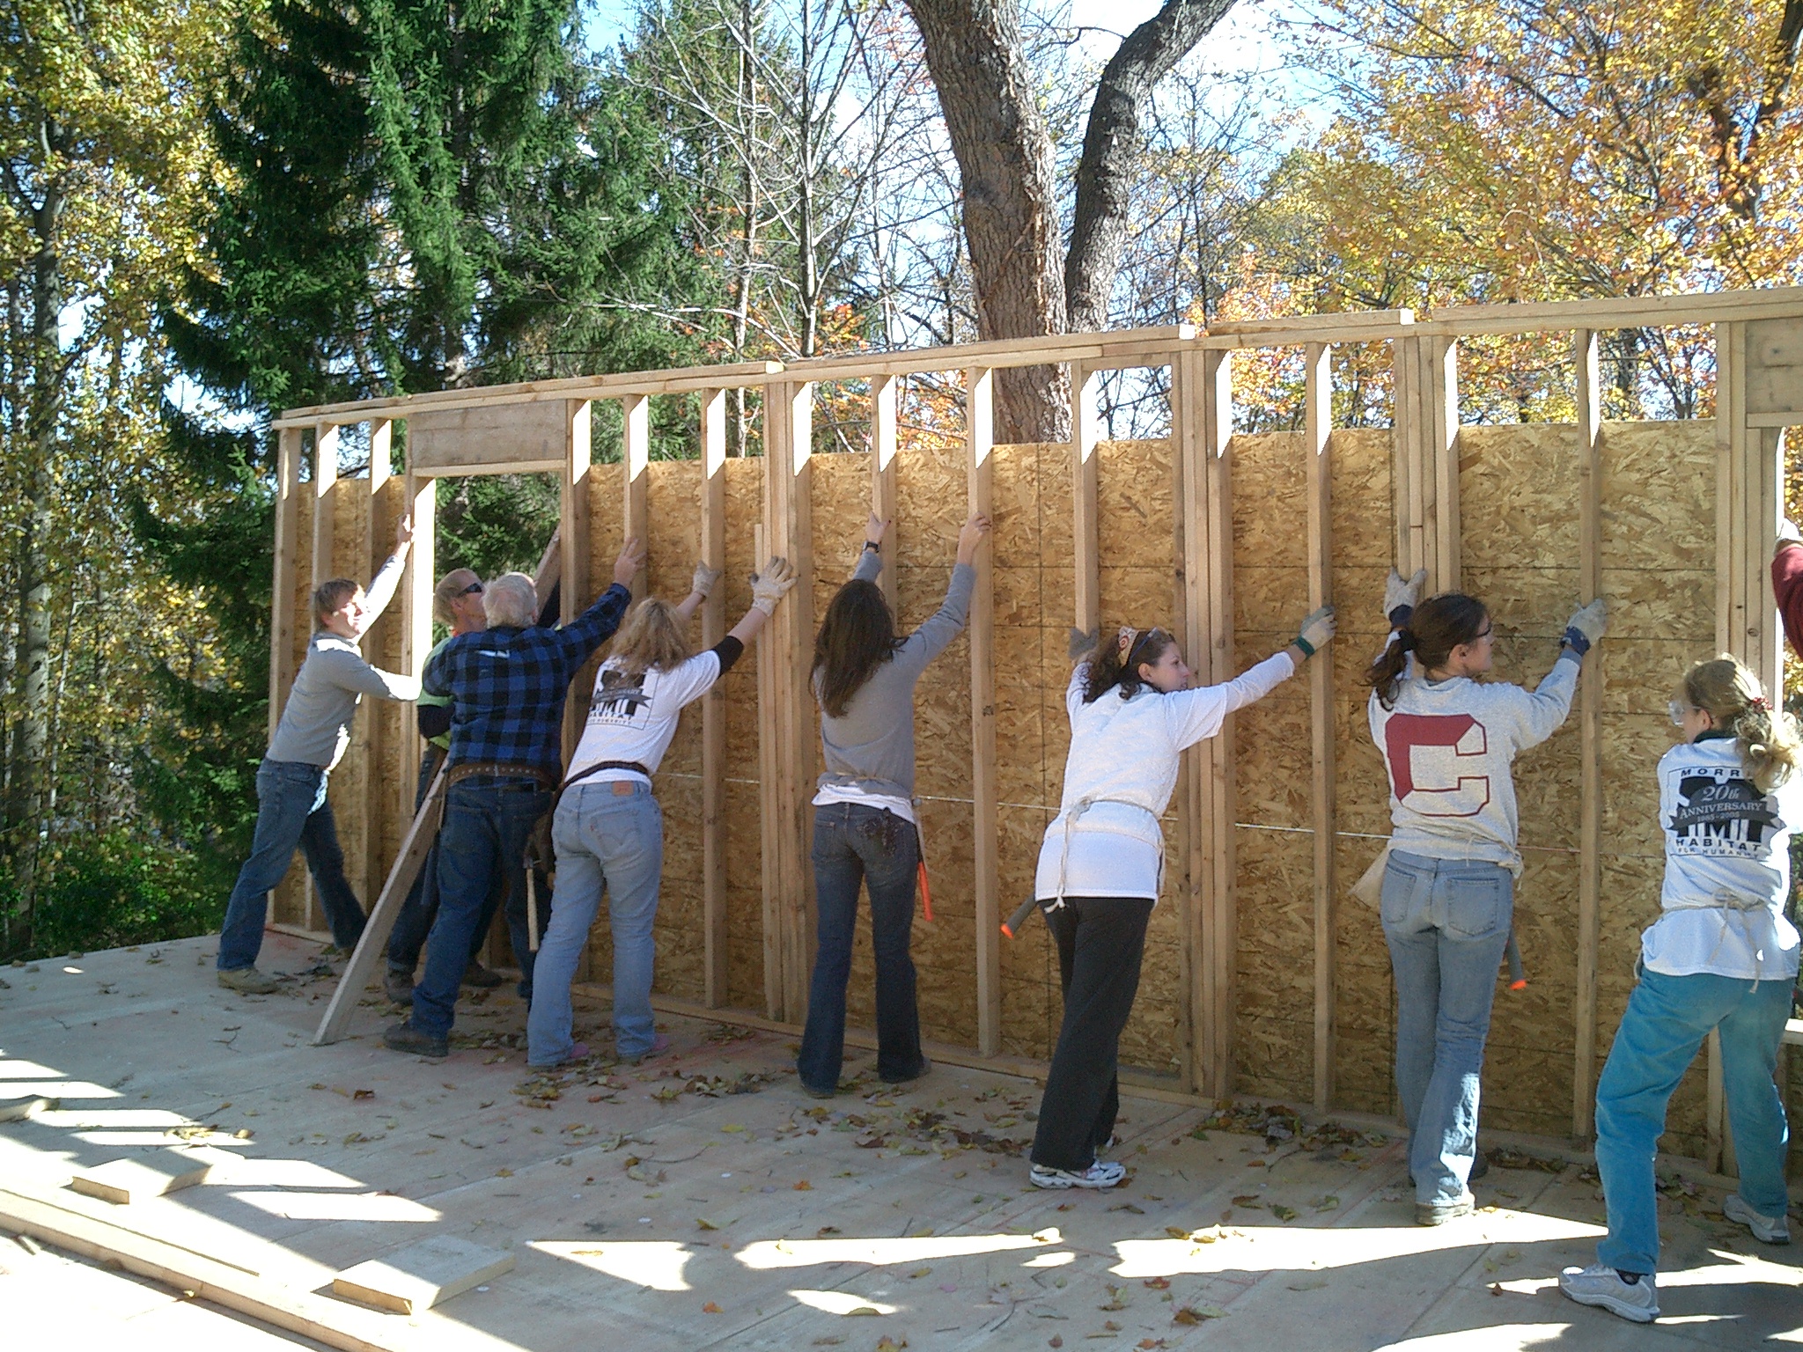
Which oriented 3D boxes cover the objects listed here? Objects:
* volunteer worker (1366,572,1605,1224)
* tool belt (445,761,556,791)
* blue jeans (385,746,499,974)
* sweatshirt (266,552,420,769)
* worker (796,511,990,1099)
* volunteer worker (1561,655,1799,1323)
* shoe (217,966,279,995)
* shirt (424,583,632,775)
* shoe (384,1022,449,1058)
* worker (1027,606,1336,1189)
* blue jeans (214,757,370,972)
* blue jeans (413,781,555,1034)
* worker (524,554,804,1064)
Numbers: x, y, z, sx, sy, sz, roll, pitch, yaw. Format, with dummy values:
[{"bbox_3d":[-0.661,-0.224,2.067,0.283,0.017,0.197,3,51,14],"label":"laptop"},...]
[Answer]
[{"bbox_3d":[1.525,0.560,4.880,0.640,1.700,0.700,2,2,26],"label":"volunteer worker"},{"bbox_3d":[-1.486,0.400,6.770,0.410,0.120,0.290,1,2,14],"label":"tool belt"},{"bbox_3d":[-1.830,0.715,7.270,0.400,0.890,0.580,2,2,36],"label":"blue jeans"},{"bbox_3d":[-2.360,-0.070,7.680,0.580,0.930,0.460,-1,3,-41],"label":"sweatshirt"},{"bbox_3d":[0.000,0.400,6.080,0.520,1.920,0.680,2,2,25],"label":"worker"},{"bbox_3d":[1.935,0.680,4.446,0.630,1.480,0.950,1,2,18],"label":"volunteer worker"},{"bbox_3d":[-2.639,1.210,7.360,0.270,0.115,0.105,0,2,-10],"label":"shoe"},{"bbox_3d":[-1.399,0.014,6.820,0.780,0.730,0.500,1,2,16],"label":"shirt"},{"bbox_3d":[-1.680,1.265,6.320,0.280,0.115,0.110,2,2,35],"label":"shoe"},{"bbox_3d":[0.656,0.581,5.346,0.880,1.580,1.000,2,2,38],"label":"worker"},{"bbox_3d":[-2.573,0.767,7.700,0.420,0.840,0.750,2,2,42],"label":"blue jeans"},{"bbox_3d":[-1.480,0.810,6.530,0.480,0.900,0.700,1,2,-1],"label":"blue jeans"},{"bbox_3d":[-0.835,0.450,6.380,0.540,1.750,0.920,2,2,36],"label":"worker"}]

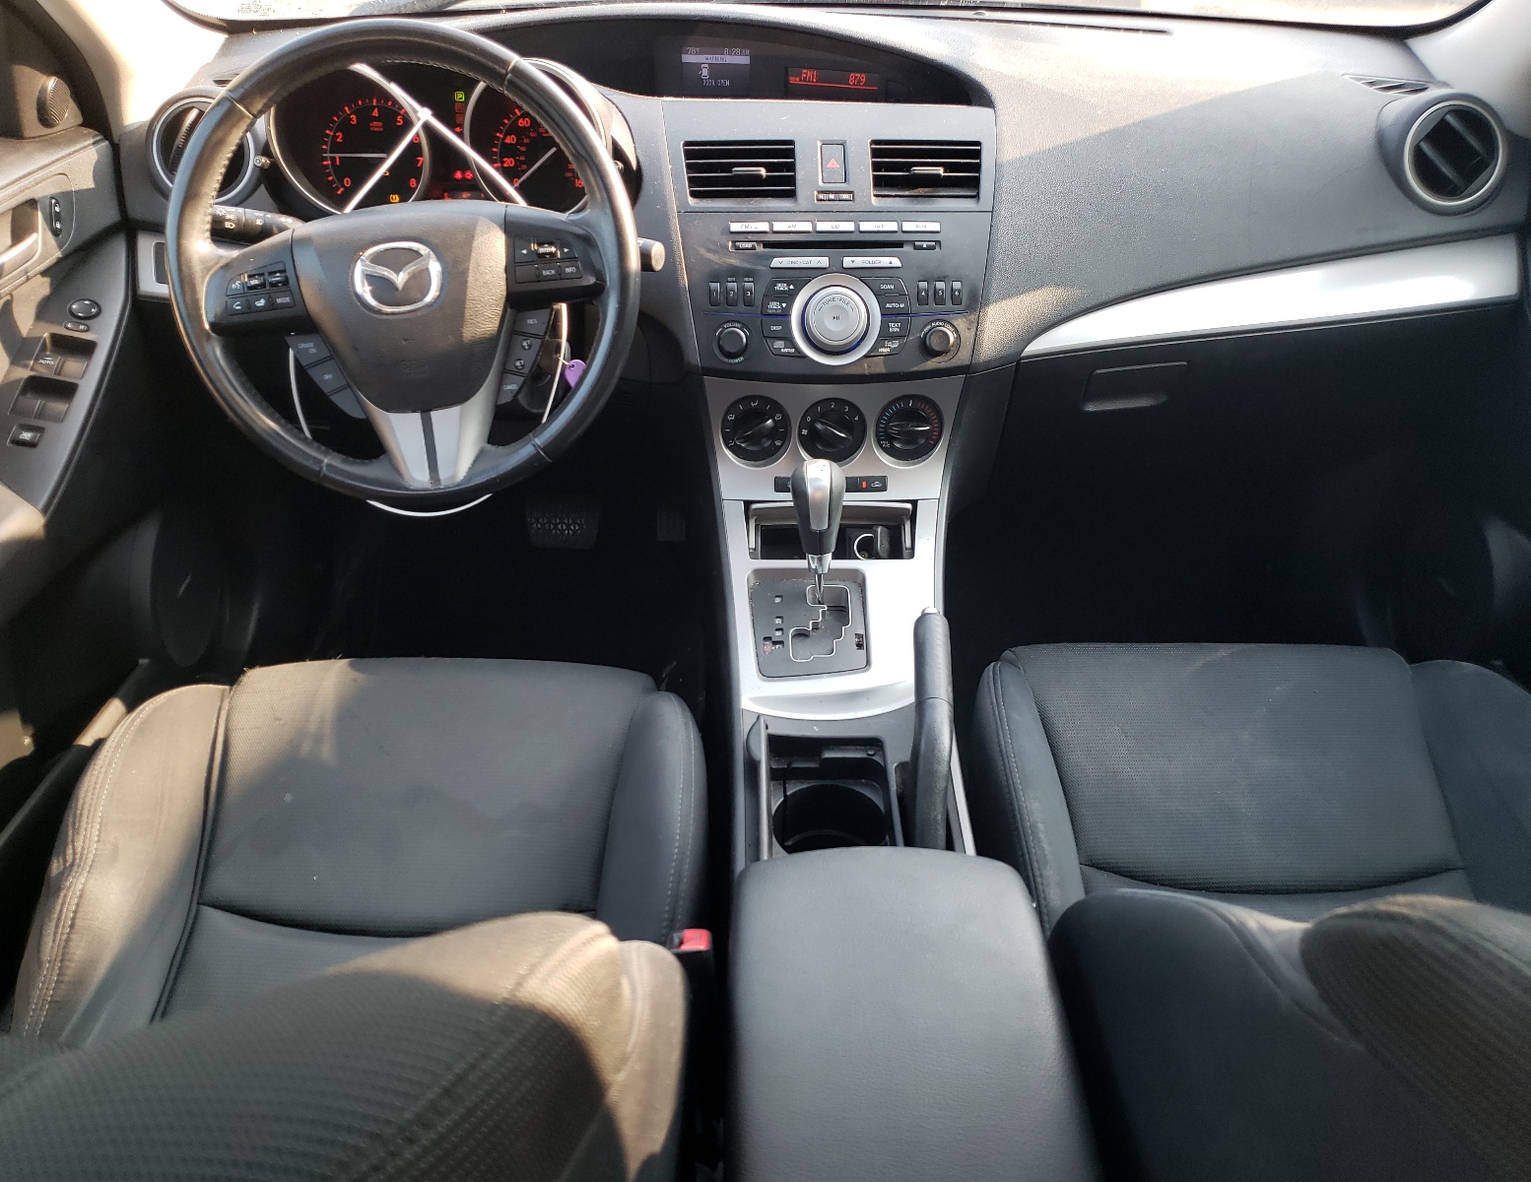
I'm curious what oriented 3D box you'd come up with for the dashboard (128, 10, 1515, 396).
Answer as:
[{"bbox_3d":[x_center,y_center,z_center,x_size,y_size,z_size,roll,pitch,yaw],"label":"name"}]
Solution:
[{"bbox_3d":[0.060,-0.385,1.200,1.410,0.360,0.470,0,32,0],"label":"dashboard"}]

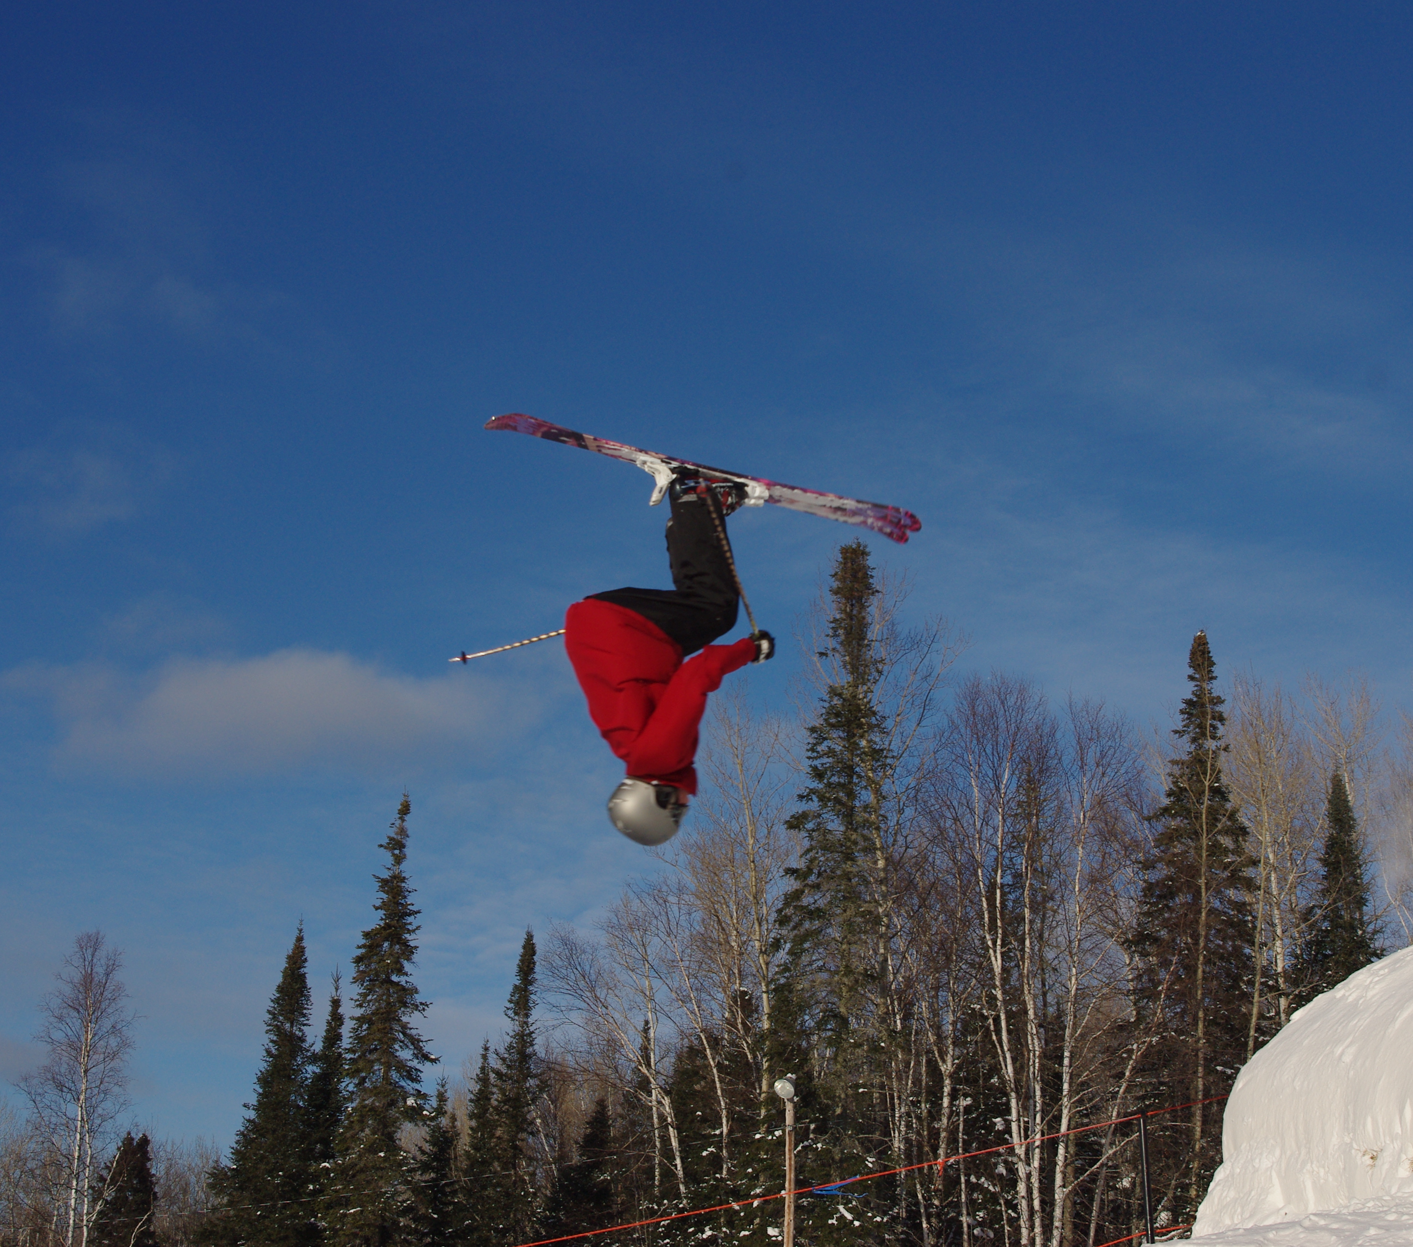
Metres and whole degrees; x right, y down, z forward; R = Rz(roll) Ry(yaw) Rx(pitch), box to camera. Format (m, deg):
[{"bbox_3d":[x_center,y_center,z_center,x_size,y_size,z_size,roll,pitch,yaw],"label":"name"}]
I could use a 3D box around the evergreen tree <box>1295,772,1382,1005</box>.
[{"bbox_3d":[11.699,6.301,44.000,2.040,7.210,2.040,1,-13,0],"label":"evergreen tree"}]

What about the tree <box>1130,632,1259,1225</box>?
[{"bbox_3d":[8.010,5.012,39.000,2.290,9.990,2.290,1,-13,0],"label":"tree"}]

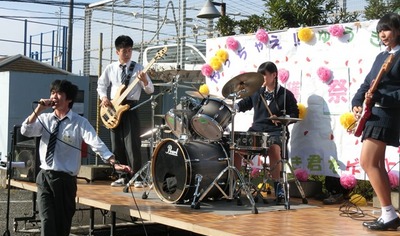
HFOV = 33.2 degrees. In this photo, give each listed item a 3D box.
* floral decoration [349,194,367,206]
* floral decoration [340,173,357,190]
[{"bbox_3d":[1.445,0.757,6.150,0.140,0.130,0.160,-1,2,-37],"label":"floral decoration"},{"bbox_3d":[1.399,0.597,6.300,0.130,0.160,0.160,-1,2,-37],"label":"floral decoration"}]

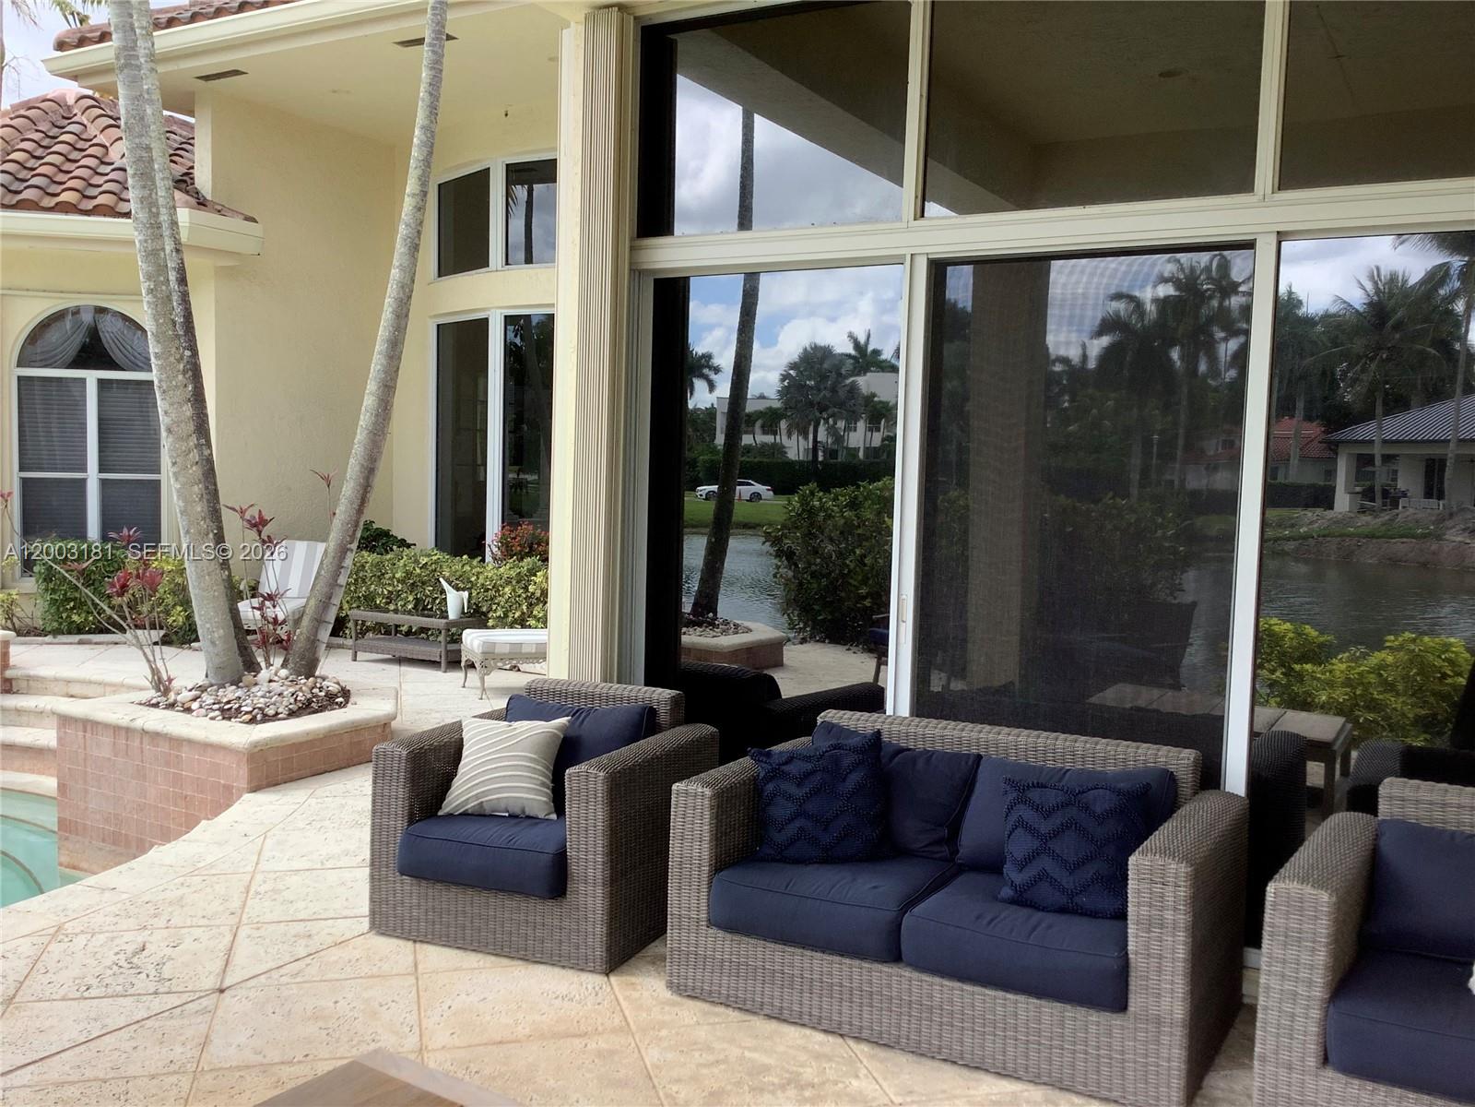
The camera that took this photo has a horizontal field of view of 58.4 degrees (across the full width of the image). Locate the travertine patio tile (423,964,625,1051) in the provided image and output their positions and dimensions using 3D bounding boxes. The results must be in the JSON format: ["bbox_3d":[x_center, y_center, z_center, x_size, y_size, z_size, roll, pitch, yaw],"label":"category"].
[{"bbox_3d":[-0.680,1.415,4.134,0.605,0.030,0.580,0,4,-15],"label":"travertine patio tile"}]

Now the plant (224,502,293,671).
[{"bbox_3d":[-2.995,0.199,8.274,0.422,1.034,0.400,2,4,0],"label":"plant"}]

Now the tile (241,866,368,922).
[{"bbox_3d":[-1.566,1.321,5.094,0.605,0.030,0.580,0,4,-15],"label":"tile"}]

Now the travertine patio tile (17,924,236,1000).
[{"bbox_3d":[-2.027,1.381,4.447,0.605,0.030,0.605,1,4,-16],"label":"travertine patio tile"}]

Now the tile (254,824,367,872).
[{"bbox_3d":[-1.716,1.276,5.652,0.605,0.030,0.580,0,4,-15],"label":"tile"}]

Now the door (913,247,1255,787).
[{"bbox_3d":[1.130,0.132,4.660,1.188,2.405,0.060,4,4,30],"label":"door"}]

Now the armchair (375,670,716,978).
[{"bbox_3d":[-0.696,0.964,4.976,0.950,0.815,0.910,3,4,22],"label":"armchair"}]

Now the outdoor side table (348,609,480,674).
[{"bbox_3d":[-2.537,0.675,10.513,0.967,0.404,0.507,4,5,27],"label":"outdoor side table"}]

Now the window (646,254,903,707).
[{"bbox_3d":[0.105,0.047,5.110,1.076,2.254,0.060,4,5,30],"label":"window"}]

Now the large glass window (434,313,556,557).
[{"bbox_3d":[-2.207,-0.909,12.670,2.050,2.814,0.220,5,5,38],"label":"large glass window"}]

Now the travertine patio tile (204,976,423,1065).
[{"bbox_3d":[-1.277,1.430,4.024,0.605,0.030,0.605,1,4,-16],"label":"travertine patio tile"}]

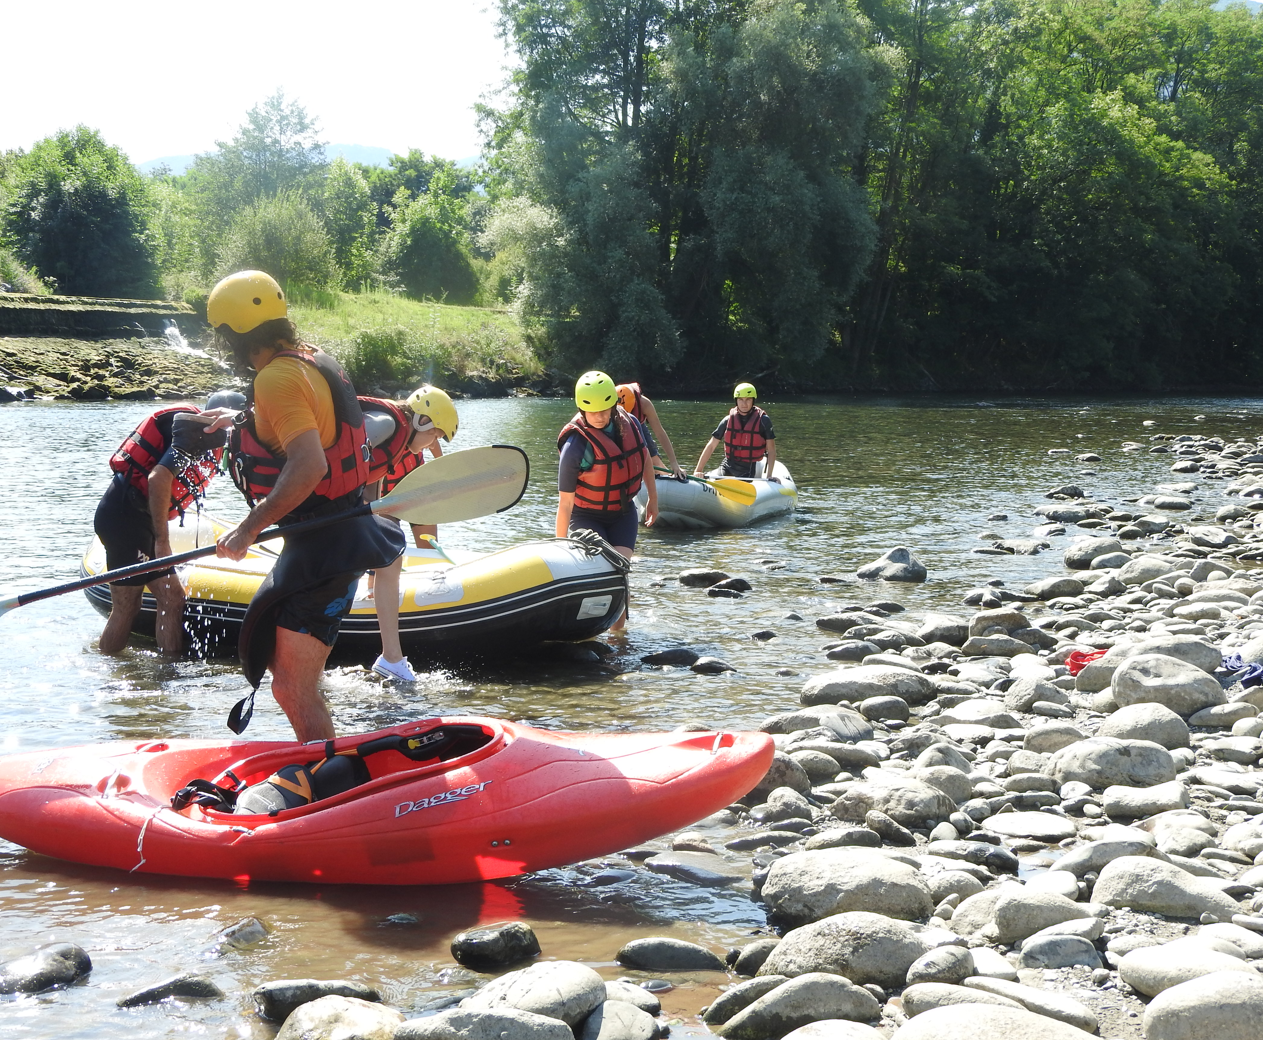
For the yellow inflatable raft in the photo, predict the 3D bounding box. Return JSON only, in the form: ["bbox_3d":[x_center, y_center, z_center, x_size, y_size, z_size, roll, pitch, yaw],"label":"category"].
[{"bbox_3d":[-1.520,0.311,10.806,3.150,0.630,1.500,2,5,27],"label":"yellow inflatable raft"}]

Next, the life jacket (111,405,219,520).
[{"bbox_3d":[-2.346,-0.276,10.100,0.340,0.520,0.450,44,-6,-9],"label":"life jacket"}]

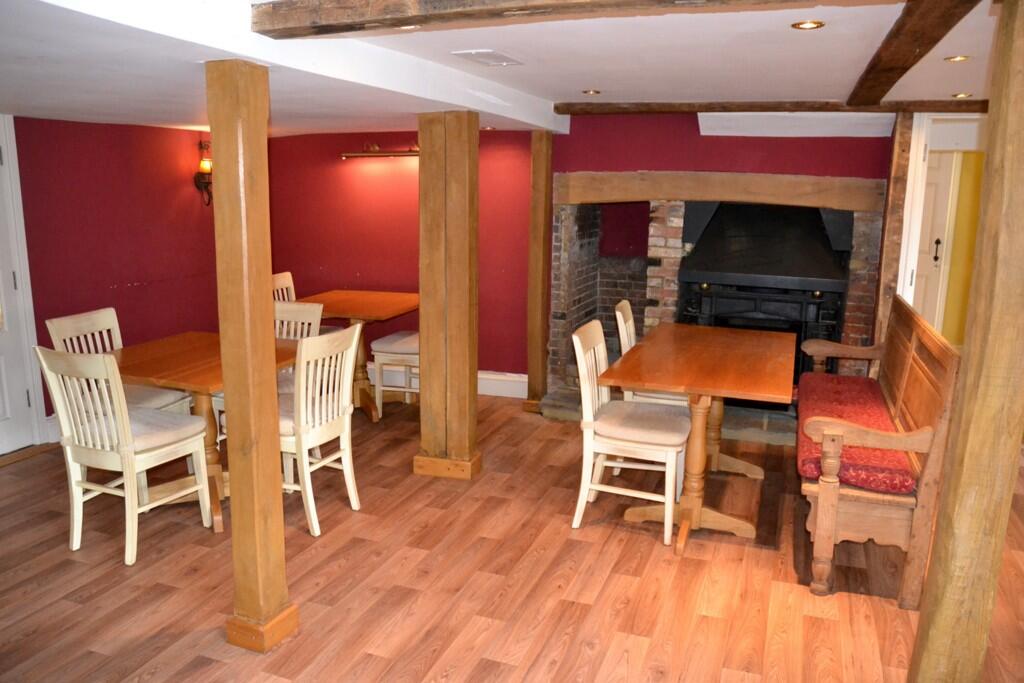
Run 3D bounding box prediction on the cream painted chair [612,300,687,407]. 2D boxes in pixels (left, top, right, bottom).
[{"bbox_3d":[0.857,0.269,4.368,0.522,0.935,0.457,4,12,21],"label":"cream painted chair"}]

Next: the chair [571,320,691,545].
[{"bbox_3d":[0.583,0.406,3.648,0.524,0.935,0.457,4,12,21],"label":"chair"}]

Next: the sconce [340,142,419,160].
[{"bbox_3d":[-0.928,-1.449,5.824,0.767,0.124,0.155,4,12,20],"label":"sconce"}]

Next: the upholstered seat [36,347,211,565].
[{"bbox_3d":[-1.706,0.436,3.463,0.454,0.930,0.524,5,12,22],"label":"upholstered seat"}]

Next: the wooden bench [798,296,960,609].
[{"bbox_3d":[1.643,0.370,3.659,0.515,1.008,1.705,4,12,20],"label":"wooden bench"}]

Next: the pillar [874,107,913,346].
[{"bbox_3d":[2.233,-0.313,4.556,0.112,2.015,0.139,4,12,20],"label":"pillar"}]

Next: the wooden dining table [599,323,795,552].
[{"bbox_3d":[0.995,0.431,3.920,0.780,0.765,1.510,5,12,20],"label":"wooden dining table"}]

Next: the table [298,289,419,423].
[{"bbox_3d":[-1.062,0.110,5.307,0.898,0.765,0.898,5,12,18],"label":"table"}]

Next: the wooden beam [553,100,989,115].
[{"bbox_3d":[1.508,-1.415,4.648,2.582,0.079,0.122,4,12,16],"label":"wooden beam"}]

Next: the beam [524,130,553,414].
[{"bbox_3d":[0.202,-0.452,5.304,0.158,1.913,0.158,5,12,18],"label":"beam"}]

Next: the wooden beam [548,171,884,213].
[{"bbox_3d":[1.263,-0.963,4.904,2.054,0.240,0.201,4,12,20],"label":"wooden beam"}]

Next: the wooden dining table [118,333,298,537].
[{"bbox_3d":[-1.469,0.437,3.665,0.903,0.765,0.898,5,12,20],"label":"wooden dining table"}]

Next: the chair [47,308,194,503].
[{"bbox_3d":[-1.913,0.315,3.856,0.510,0.913,0.459,4,12,14],"label":"chair"}]

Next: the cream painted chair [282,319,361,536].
[{"bbox_3d":[-1.013,0.381,3.613,0.510,0.913,0.459,6,12,22],"label":"cream painted chair"}]

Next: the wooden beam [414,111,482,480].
[{"bbox_3d":[-0.336,-0.207,4.060,0.316,1.913,0.158,4,12,15],"label":"wooden beam"}]

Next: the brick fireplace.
[{"bbox_3d":[1.340,-0.258,5.286,2.093,1.628,0.713,4,12,20],"label":"brick fireplace"}]

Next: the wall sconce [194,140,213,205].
[{"bbox_3d":[-2.284,-1.293,5.915,0.186,0.473,0.217,4,12,20],"label":"wall sconce"}]

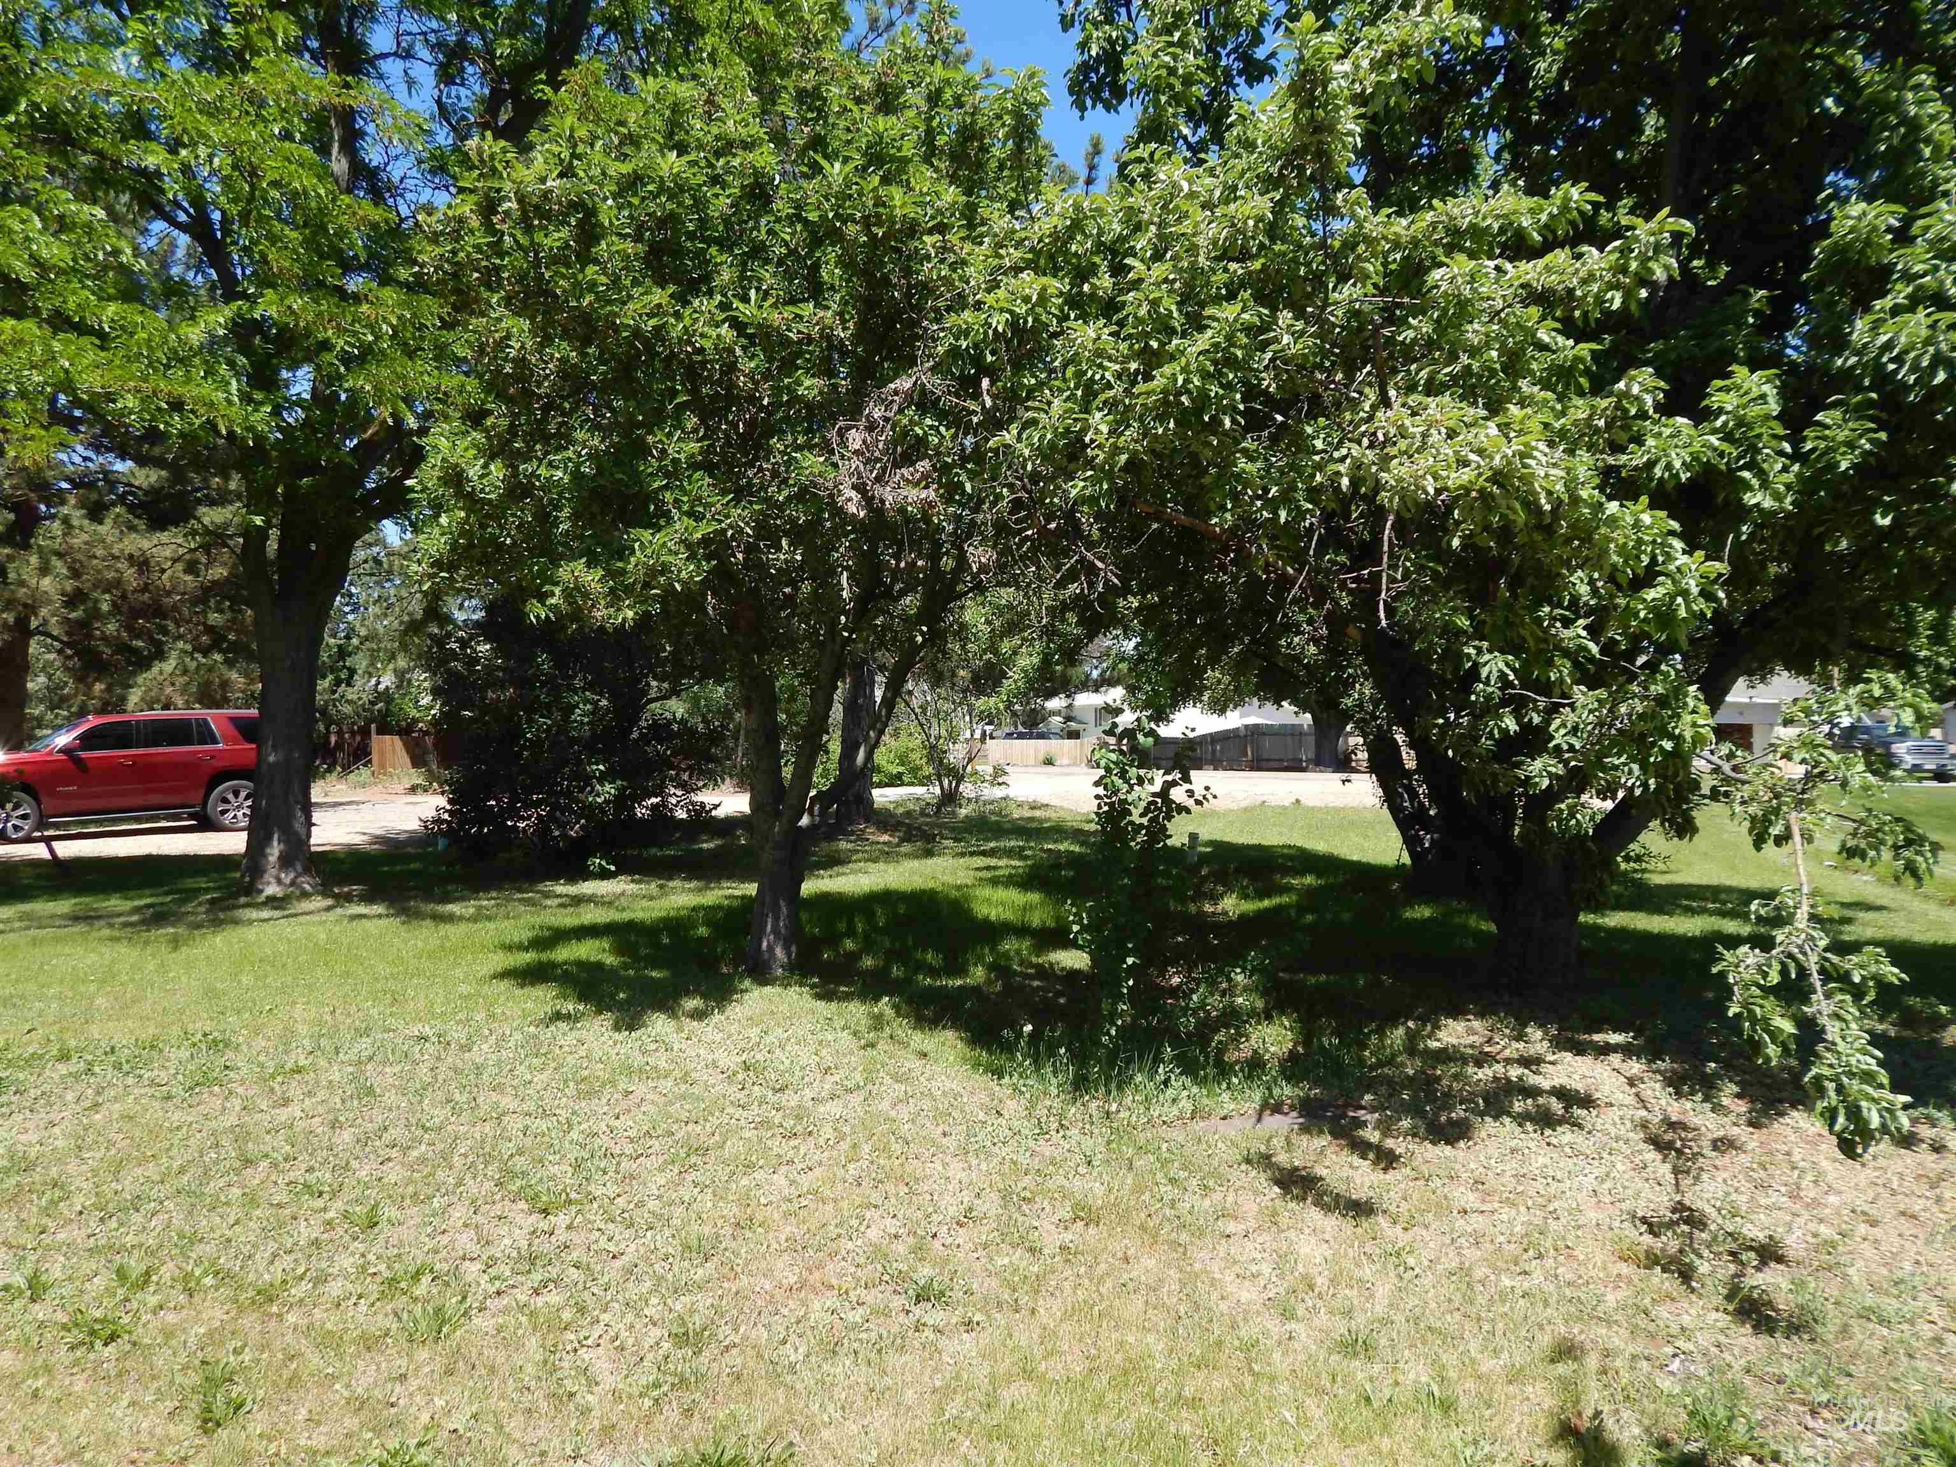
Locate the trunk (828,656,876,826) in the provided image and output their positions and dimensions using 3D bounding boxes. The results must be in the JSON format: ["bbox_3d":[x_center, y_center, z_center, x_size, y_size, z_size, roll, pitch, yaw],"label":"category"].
[{"bbox_3d":[-2.020,0.100,21.000,0.680,2.800,0.680,0,0,0],"label":"trunk"}]

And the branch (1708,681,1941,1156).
[{"bbox_3d":[2.680,0.470,4.150,0.850,1.300,1.500,0,0,17],"label":"branch"}]

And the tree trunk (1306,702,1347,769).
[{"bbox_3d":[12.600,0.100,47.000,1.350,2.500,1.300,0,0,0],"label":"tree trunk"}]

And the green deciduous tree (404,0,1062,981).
[{"bbox_3d":[-1.570,-1.520,8.400,4.100,6.200,4.100,0,0,0],"label":"green deciduous tree"}]

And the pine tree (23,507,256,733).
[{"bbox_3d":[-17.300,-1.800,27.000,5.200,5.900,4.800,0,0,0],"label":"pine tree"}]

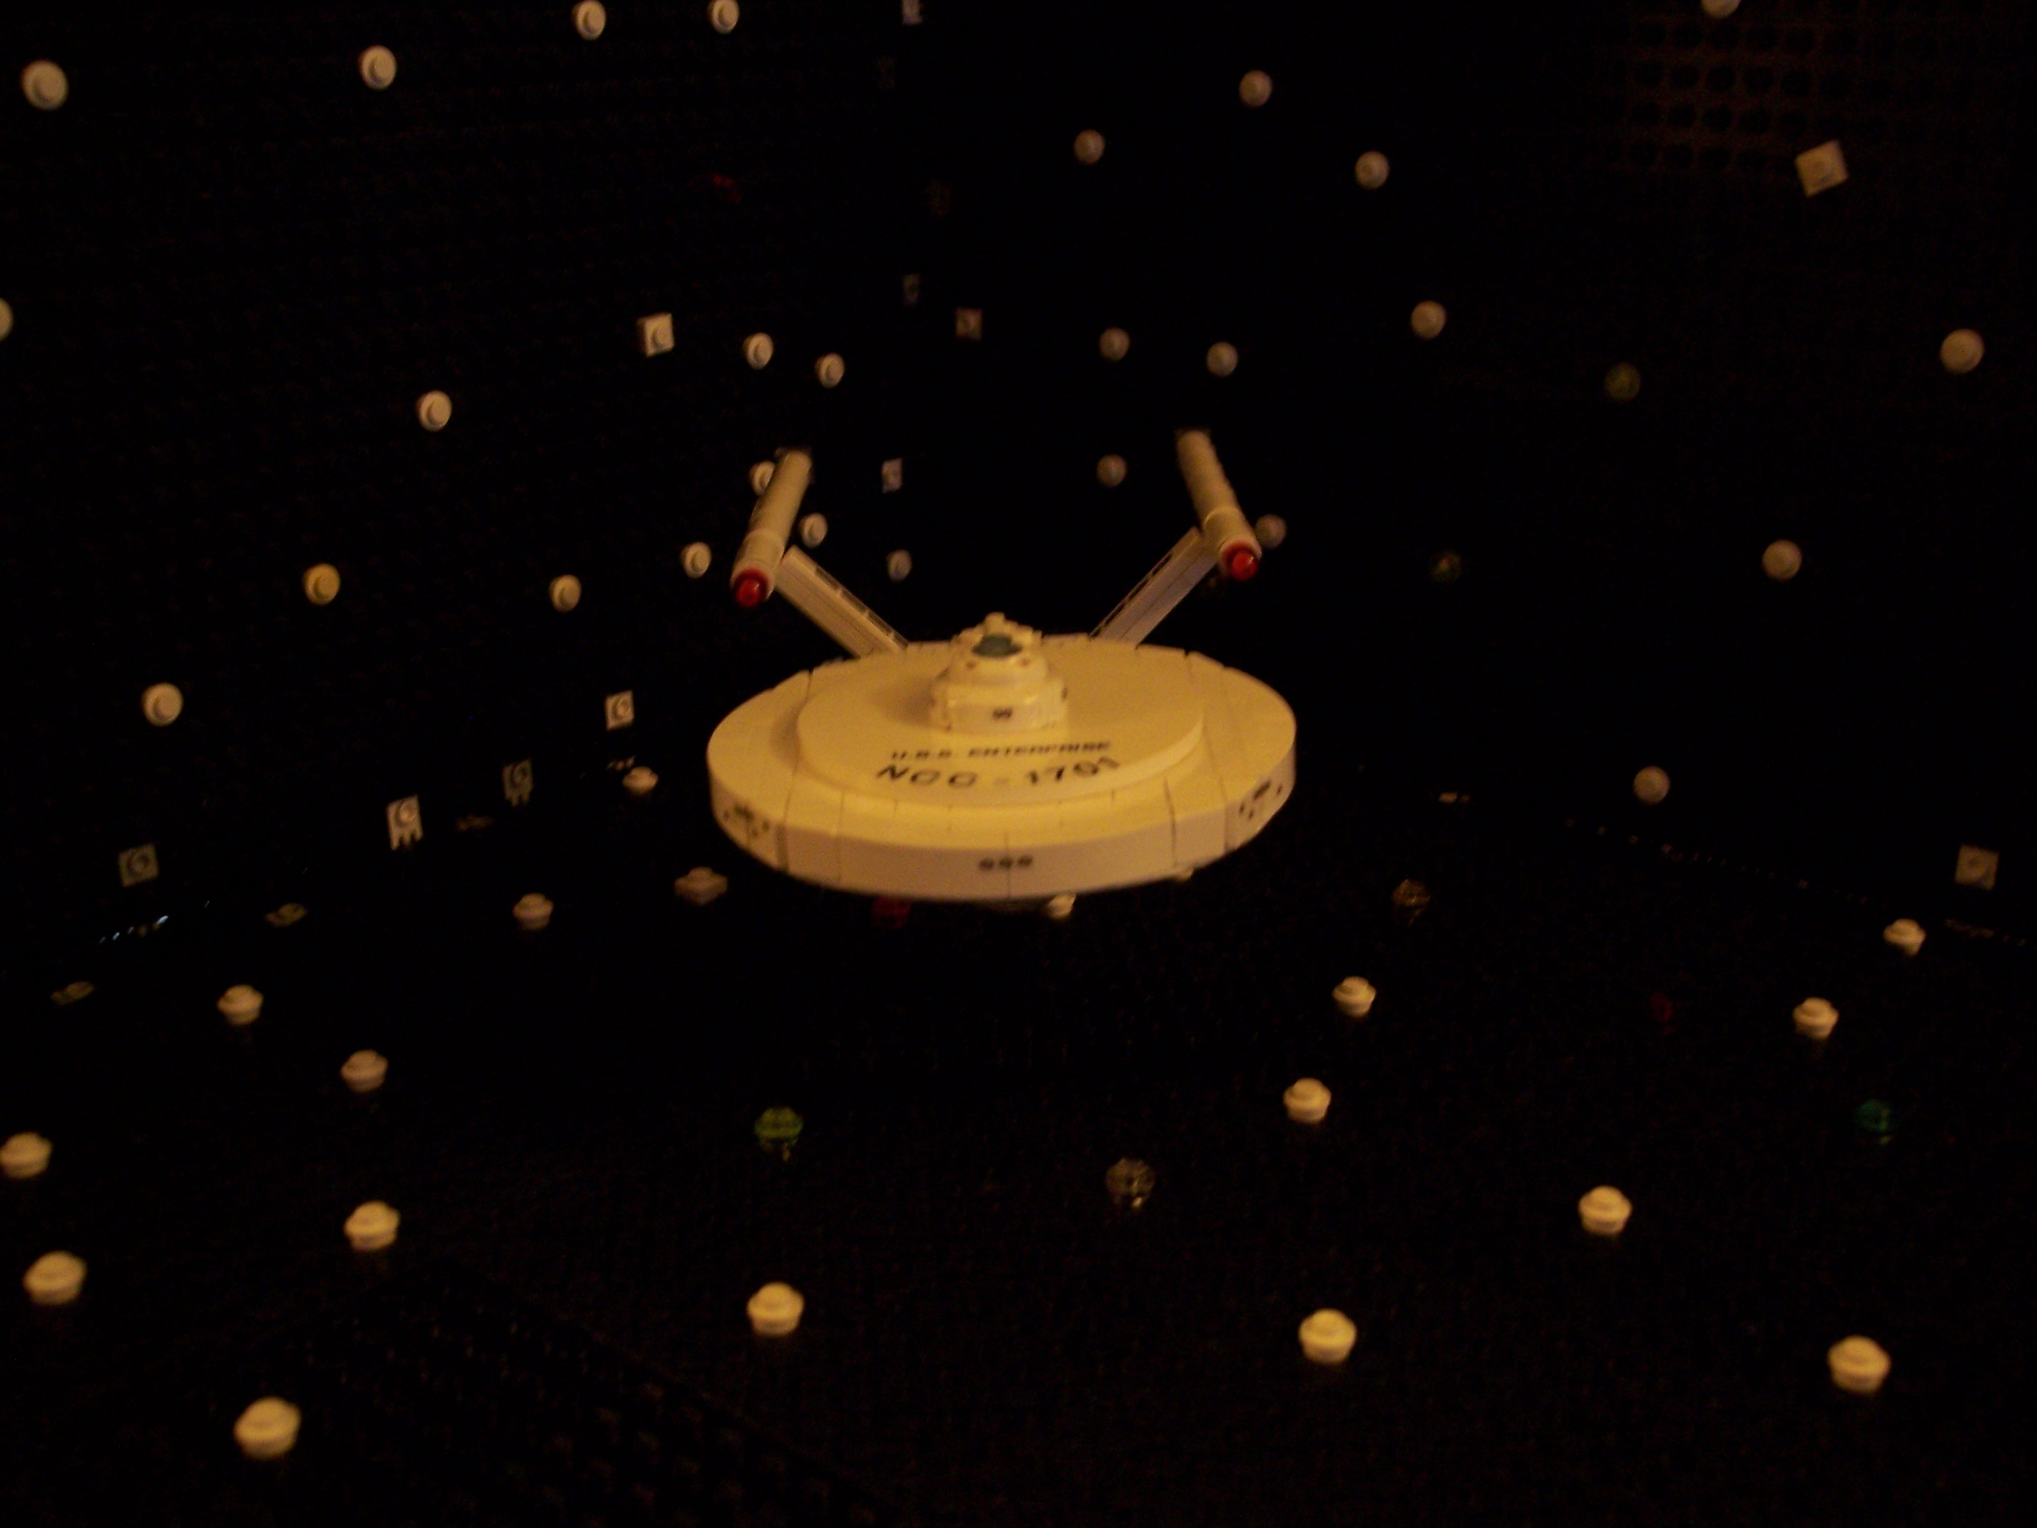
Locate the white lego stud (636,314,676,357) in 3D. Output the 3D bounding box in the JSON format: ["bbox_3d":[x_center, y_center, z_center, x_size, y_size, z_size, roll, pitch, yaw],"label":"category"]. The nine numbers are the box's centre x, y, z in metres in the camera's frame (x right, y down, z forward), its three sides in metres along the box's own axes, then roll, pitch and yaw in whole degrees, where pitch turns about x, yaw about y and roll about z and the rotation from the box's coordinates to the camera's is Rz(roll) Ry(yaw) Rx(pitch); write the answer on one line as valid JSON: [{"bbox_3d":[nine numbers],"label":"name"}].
[{"bbox_3d":[-0.083,-0.100,0.534,0.005,0.008,0.008,16,25,37],"label":"white lego stud"}]

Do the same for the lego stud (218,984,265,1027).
[{"bbox_3d":[-0.147,0.045,0.433,0.008,0.005,0.008,0,20,0],"label":"lego stud"}]

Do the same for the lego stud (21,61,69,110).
[{"bbox_3d":[-0.172,-0.120,0.407,0.005,0.008,0.008,16,25,37],"label":"lego stud"}]

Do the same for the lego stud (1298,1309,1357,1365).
[{"bbox_3d":[0.045,0.082,0.331,0.008,0.005,0.008,0,20,0],"label":"lego stud"}]

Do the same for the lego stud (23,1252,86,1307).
[{"bbox_3d":[-0.143,0.076,0.341,0.008,0.005,0.008,0,20,0],"label":"lego stud"}]

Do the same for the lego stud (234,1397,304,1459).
[{"bbox_3d":[-0.100,0.089,0.307,0.008,0.005,0.008,0,20,0],"label":"lego stud"}]

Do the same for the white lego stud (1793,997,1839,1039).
[{"bbox_3d":[0.148,0.047,0.425,0.008,0.005,0.008,0,20,0],"label":"white lego stud"}]

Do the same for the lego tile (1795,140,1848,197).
[{"bbox_3d":[0.160,-0.119,0.458,0.008,0.008,0.005,-21,1,44],"label":"lego tile"}]

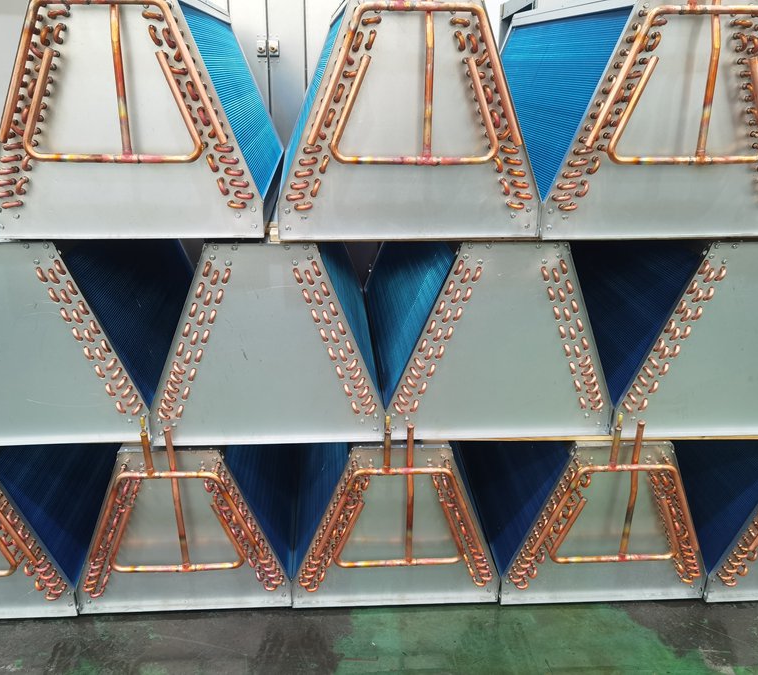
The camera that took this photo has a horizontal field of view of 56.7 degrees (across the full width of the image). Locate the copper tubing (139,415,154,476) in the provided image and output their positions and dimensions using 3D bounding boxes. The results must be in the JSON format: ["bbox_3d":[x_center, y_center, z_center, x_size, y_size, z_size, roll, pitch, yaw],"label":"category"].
[{"bbox_3d":[-0.546,0.265,1.650,0.020,0.157,0.020,0,22,-3],"label":"copper tubing"}]

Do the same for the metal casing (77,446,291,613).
[{"bbox_3d":[-0.537,0.333,2.222,0.563,0.484,0.935,0,22,-3],"label":"metal casing"}]

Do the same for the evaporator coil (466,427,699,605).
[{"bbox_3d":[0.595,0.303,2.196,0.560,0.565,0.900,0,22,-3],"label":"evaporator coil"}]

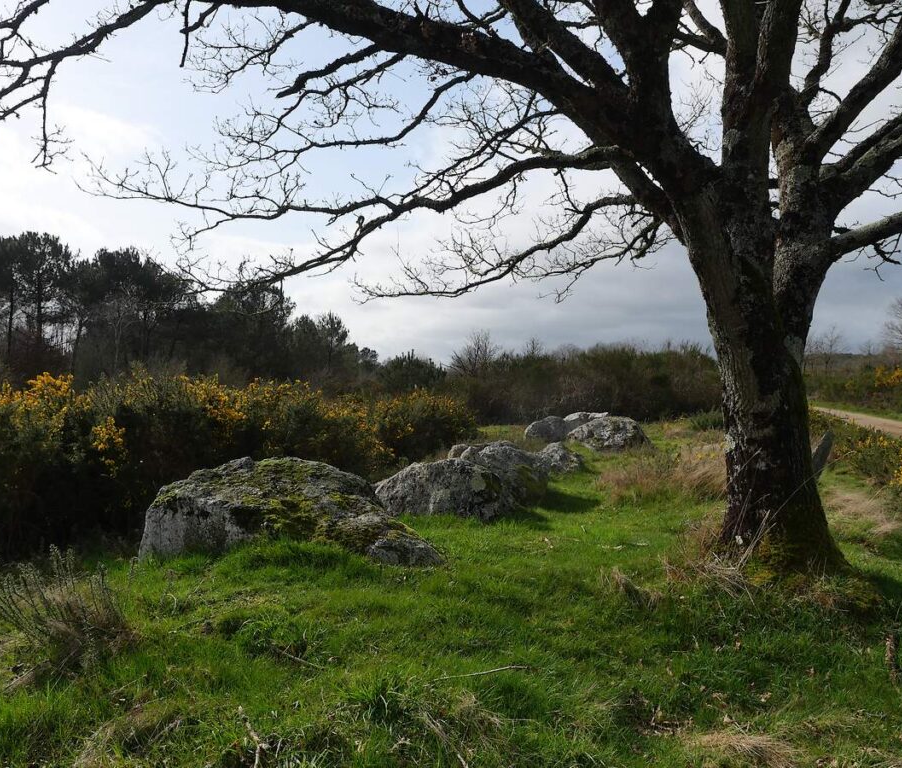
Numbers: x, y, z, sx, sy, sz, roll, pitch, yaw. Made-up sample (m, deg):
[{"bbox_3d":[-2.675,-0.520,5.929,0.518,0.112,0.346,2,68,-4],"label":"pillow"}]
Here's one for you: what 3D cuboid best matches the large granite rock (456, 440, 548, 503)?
[{"bbox_3d":[0.629,1.084,9.619,1.350,0.720,1.350,0,1,0],"label":"large granite rock"}]

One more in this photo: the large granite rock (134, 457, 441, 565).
[{"bbox_3d":[-1.445,1.123,6.619,2.650,0.820,1.400,0,1,6],"label":"large granite rock"}]

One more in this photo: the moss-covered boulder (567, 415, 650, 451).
[{"bbox_3d":[3.284,1.029,14.919,1.750,0.720,1.250,0,1,0],"label":"moss-covered boulder"}]

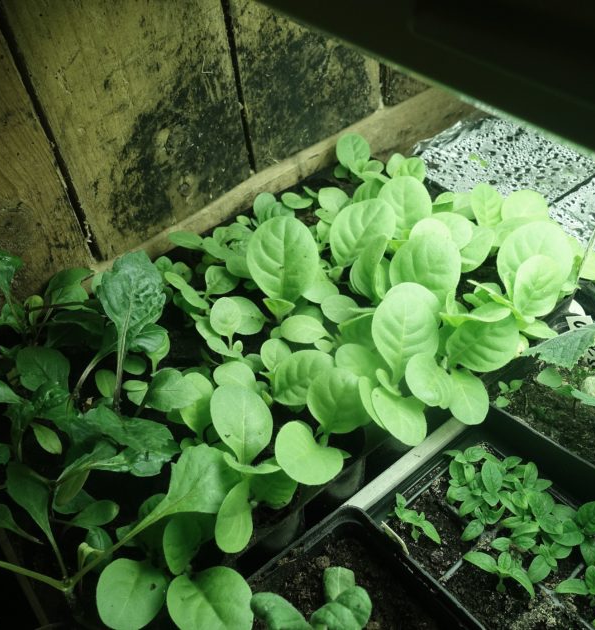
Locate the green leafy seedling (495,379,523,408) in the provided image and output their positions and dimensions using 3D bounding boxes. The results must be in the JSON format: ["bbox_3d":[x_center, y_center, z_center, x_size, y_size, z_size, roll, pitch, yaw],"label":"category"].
[{"bbox_3d":[0.147,0.054,0.438,0.018,0.016,0.018,13,49,20],"label":"green leafy seedling"}]

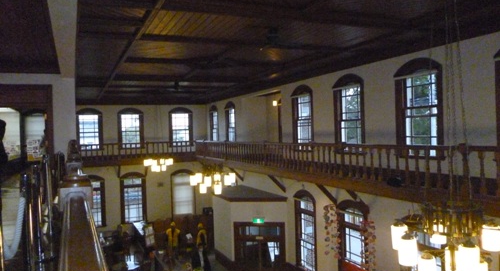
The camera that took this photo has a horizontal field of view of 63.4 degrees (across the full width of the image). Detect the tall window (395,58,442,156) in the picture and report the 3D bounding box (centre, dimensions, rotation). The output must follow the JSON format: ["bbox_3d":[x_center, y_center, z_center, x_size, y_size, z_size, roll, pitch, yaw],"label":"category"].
[{"bbox_3d":[3.910,-0.619,9.325,0.200,2.263,1.394,-2,0,-24],"label":"tall window"}]

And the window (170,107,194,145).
[{"bbox_3d":[-4.088,-0.490,24.172,1.414,2.341,0.200,-2,1,-23],"label":"window"}]

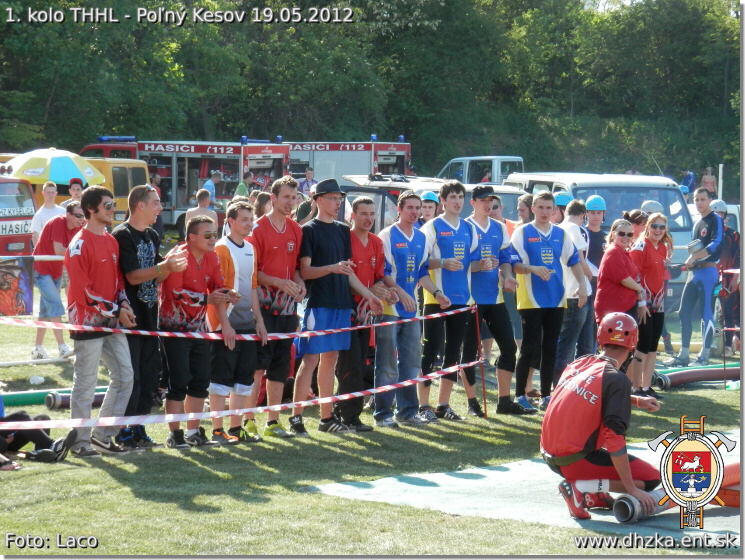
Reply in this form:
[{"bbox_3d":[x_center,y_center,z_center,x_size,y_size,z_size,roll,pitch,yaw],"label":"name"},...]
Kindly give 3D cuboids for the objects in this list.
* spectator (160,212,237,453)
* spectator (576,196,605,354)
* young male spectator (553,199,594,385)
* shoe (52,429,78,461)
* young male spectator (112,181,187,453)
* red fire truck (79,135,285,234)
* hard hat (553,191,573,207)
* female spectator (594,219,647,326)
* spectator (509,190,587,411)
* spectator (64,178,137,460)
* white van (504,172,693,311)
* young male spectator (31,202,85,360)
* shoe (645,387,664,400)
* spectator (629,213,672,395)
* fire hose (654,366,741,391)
[{"bbox_3d":[-1.200,0.357,13.000,0.500,1.580,0.460,-1,3,-43],"label":"spectator"},{"bbox_3d":[2.105,0.043,18.345,0.500,1.740,0.360,0,3,-3],"label":"spectator"},{"bbox_3d":[1.847,0.115,17.500,0.520,1.770,0.380,2,2,30],"label":"young male spectator"},{"bbox_3d":[-2.036,1.096,12.550,0.120,0.280,0.105,27,1,31],"label":"shoe"},{"bbox_3d":[-1.561,0.265,13.146,0.500,1.790,0.540,2,4,37],"label":"young male spectator"},{"bbox_3d":[-5.598,-2.482,51.867,6.800,2.850,2.150,3,5,34],"label":"red fire truck"},{"bbox_3d":[1.905,-0.817,19.000,0.260,0.155,0.210,-1,2,-28],"label":"hard hat"},{"bbox_3d":[2.109,0.248,16.252,0.430,1.542,0.480,3,4,25],"label":"female spectator"},{"bbox_3d":[1.415,0.154,15.502,0.600,1.770,0.420,-1,3,-10],"label":"spectator"},{"bbox_3d":[-1.872,0.268,13.073,0.450,1.818,0.500,4,5,38],"label":"spectator"},{"bbox_3d":[3.540,-0.580,30.400,1.950,2.170,5.000,0,2,-7],"label":"white van"},{"bbox_3d":[-3.193,0.010,19.400,0.620,1.600,0.500,2,3,37],"label":"young male spectator"},{"bbox_3d":[2.455,0.988,16.500,0.100,0.110,0.270,-2,4,-34],"label":"shoe"},{"bbox_3d":[2.435,0.213,16.469,0.450,1.592,0.350,-1,4,-28],"label":"spectator"},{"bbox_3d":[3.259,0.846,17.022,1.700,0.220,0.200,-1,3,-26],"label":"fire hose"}]

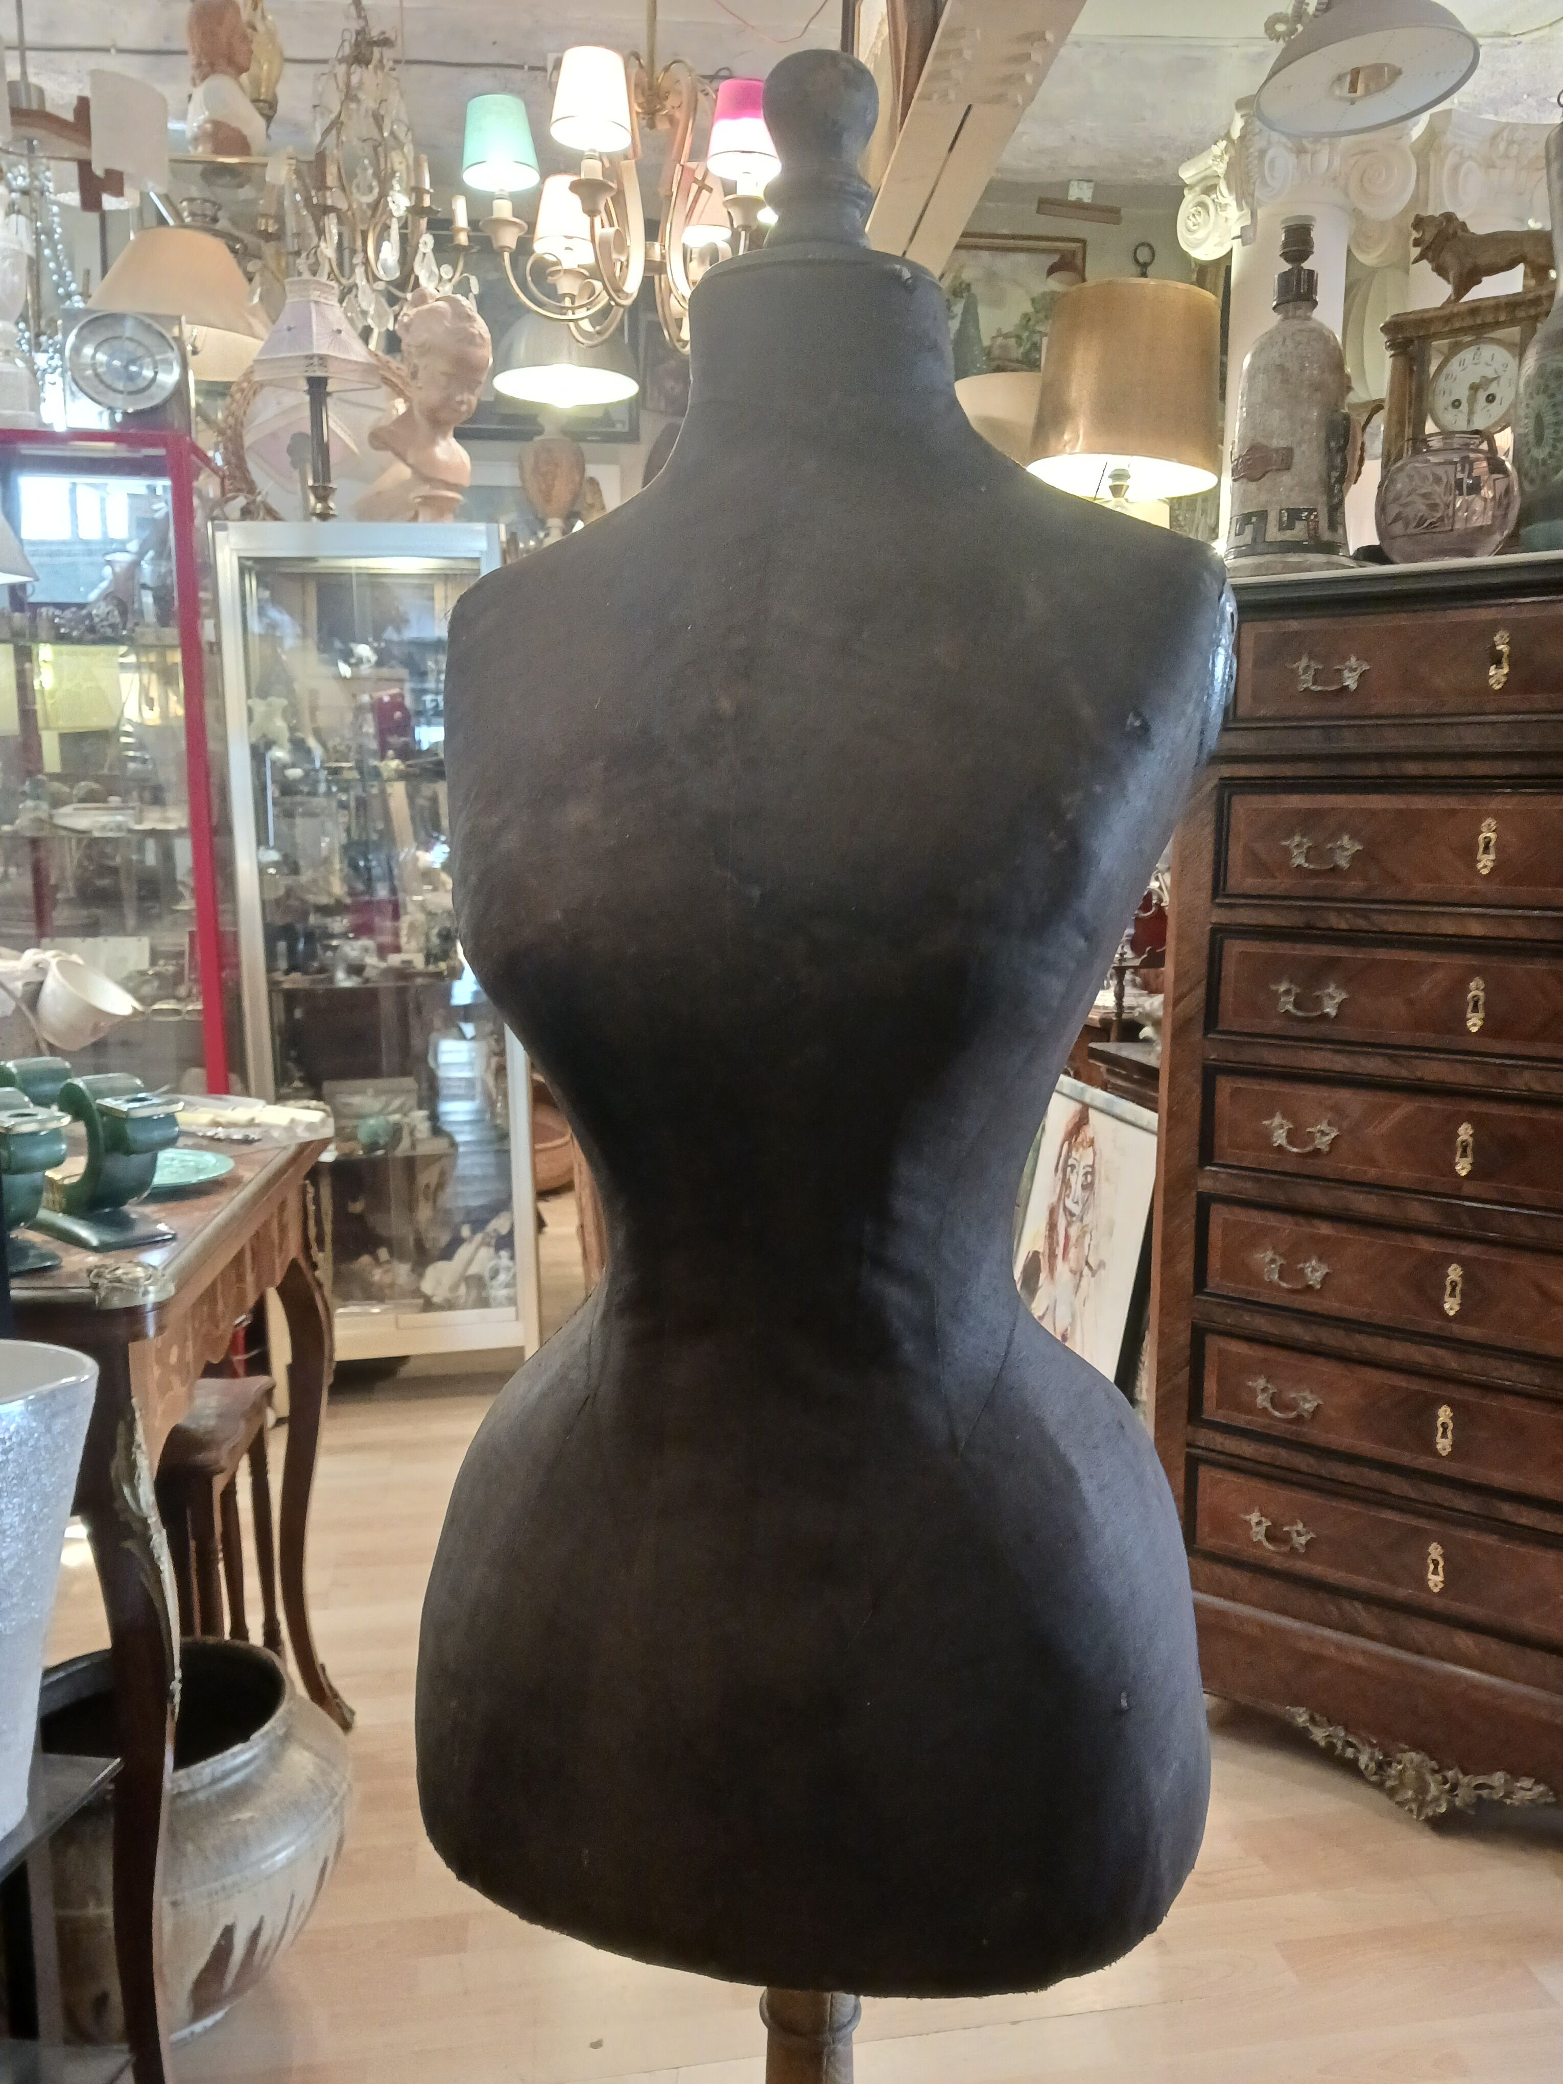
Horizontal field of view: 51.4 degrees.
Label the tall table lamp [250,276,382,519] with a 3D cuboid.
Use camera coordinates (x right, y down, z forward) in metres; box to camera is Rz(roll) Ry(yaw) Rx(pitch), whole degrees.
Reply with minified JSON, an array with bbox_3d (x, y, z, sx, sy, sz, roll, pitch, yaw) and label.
[{"bbox_3d":[-0.867,-1.192,3.054,0.176,0.462,0.176,5,12,27],"label":"tall table lamp"}]

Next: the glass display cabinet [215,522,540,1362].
[{"bbox_3d":[-0.776,-0.136,3.248,0.516,1.688,0.360,-3,11,-10],"label":"glass display cabinet"}]

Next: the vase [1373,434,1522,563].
[{"bbox_3d":[0.739,-0.597,1.802,0.161,0.146,0.161,6,13,33],"label":"vase"}]

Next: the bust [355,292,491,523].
[{"bbox_3d":[-0.667,-1.192,3.093,0.195,0.445,0.220,6,13,33],"label":"bust"}]

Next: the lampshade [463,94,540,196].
[{"bbox_3d":[-0.417,-1.342,2.420,0.114,0.108,0.114,-1,11,0],"label":"lampshade"}]

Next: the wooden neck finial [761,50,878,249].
[{"bbox_3d":[0.017,-0.392,0.720,0.050,0.087,0.050,-1,11,0],"label":"wooden neck finial"}]

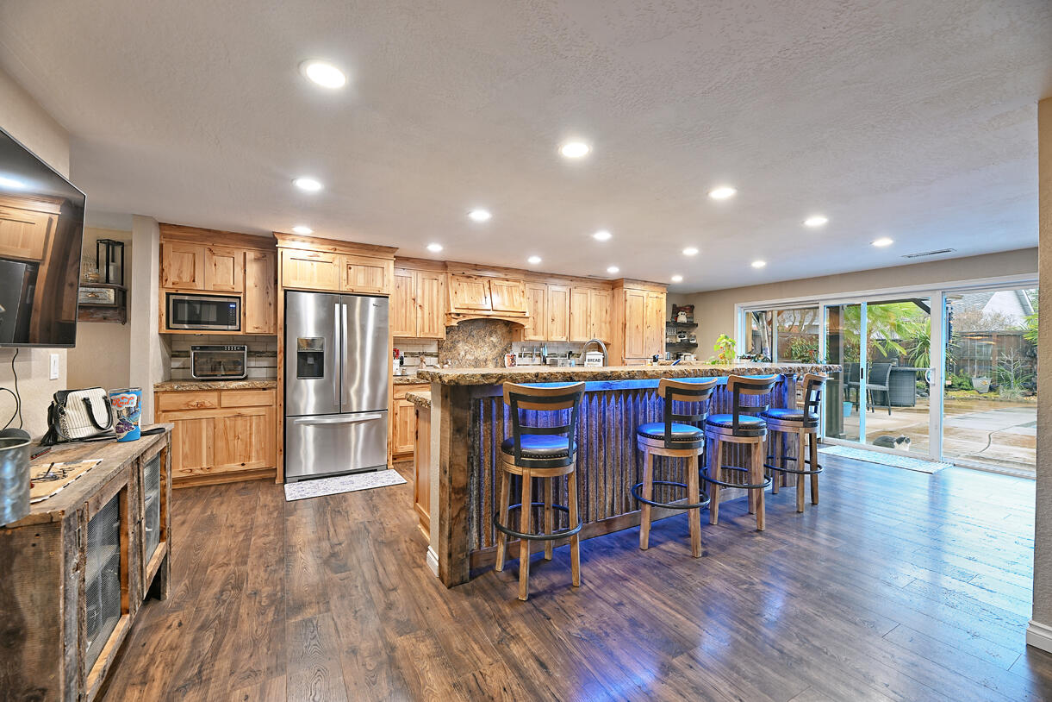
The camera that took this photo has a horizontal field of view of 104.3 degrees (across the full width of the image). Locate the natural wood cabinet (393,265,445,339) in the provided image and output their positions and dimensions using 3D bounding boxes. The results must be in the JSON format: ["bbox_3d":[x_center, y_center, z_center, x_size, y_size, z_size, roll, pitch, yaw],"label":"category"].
[{"bbox_3d":[-1.364,-0.570,5.009,0.696,0.851,0.353,0,0,-29],"label":"natural wood cabinet"}]

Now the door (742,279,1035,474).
[{"bbox_3d":[4.379,0.264,5.190,0.120,2.000,3.400,0,0,-30],"label":"door"}]

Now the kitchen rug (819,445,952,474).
[{"bbox_3d":[4.214,1.273,4.880,0.517,0.009,1.109,0,0,-29],"label":"kitchen rug"}]

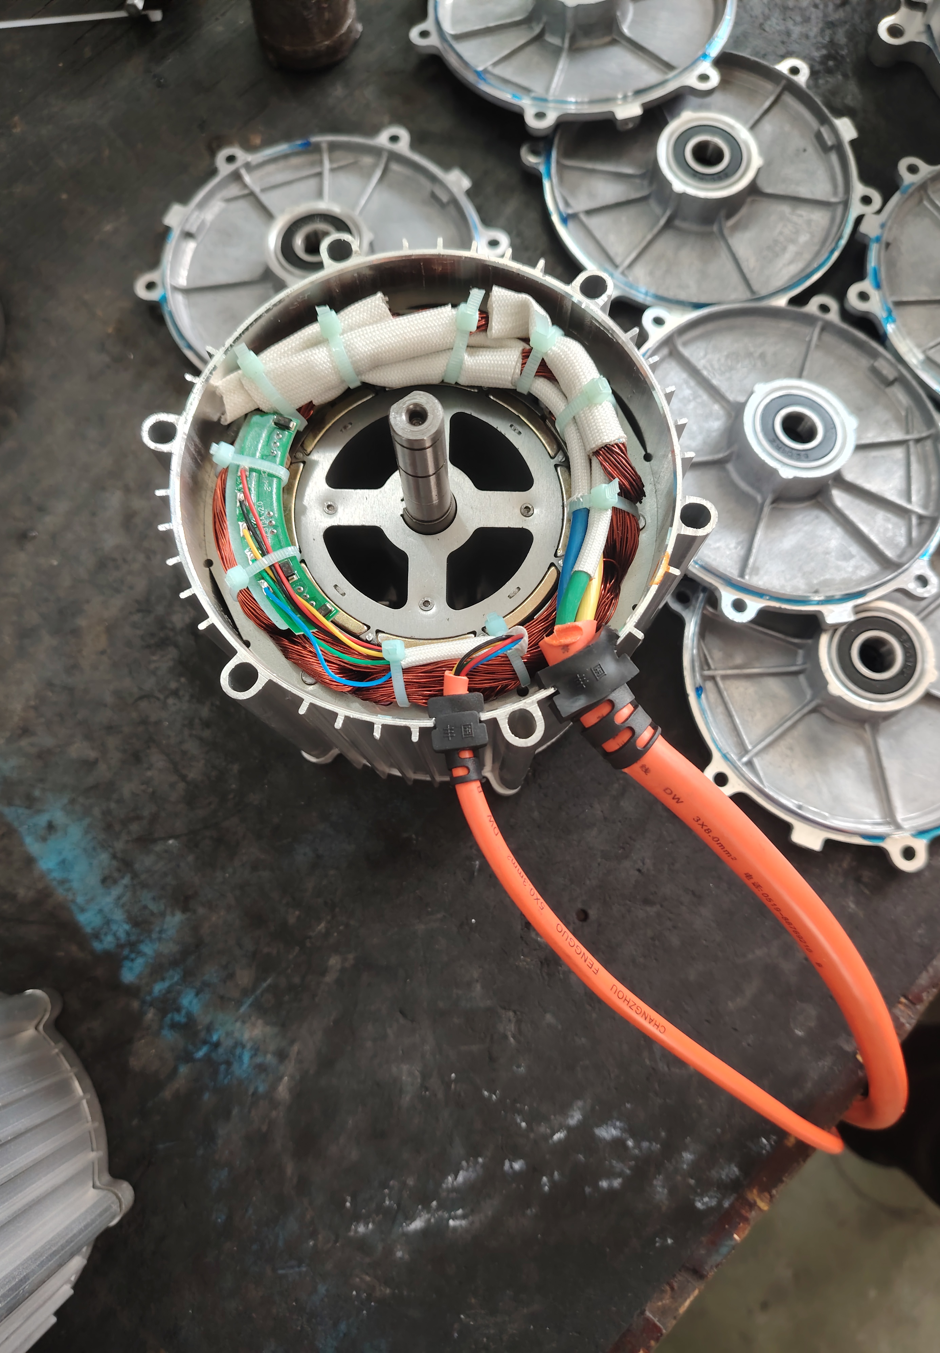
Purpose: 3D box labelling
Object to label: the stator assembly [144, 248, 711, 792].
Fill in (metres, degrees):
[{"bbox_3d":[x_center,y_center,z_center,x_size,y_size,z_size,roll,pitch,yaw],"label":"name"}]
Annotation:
[{"bbox_3d":[-0.015,-0.060,0.410,0.206,0.217,0.214,0,77,1],"label":"stator assembly"}]

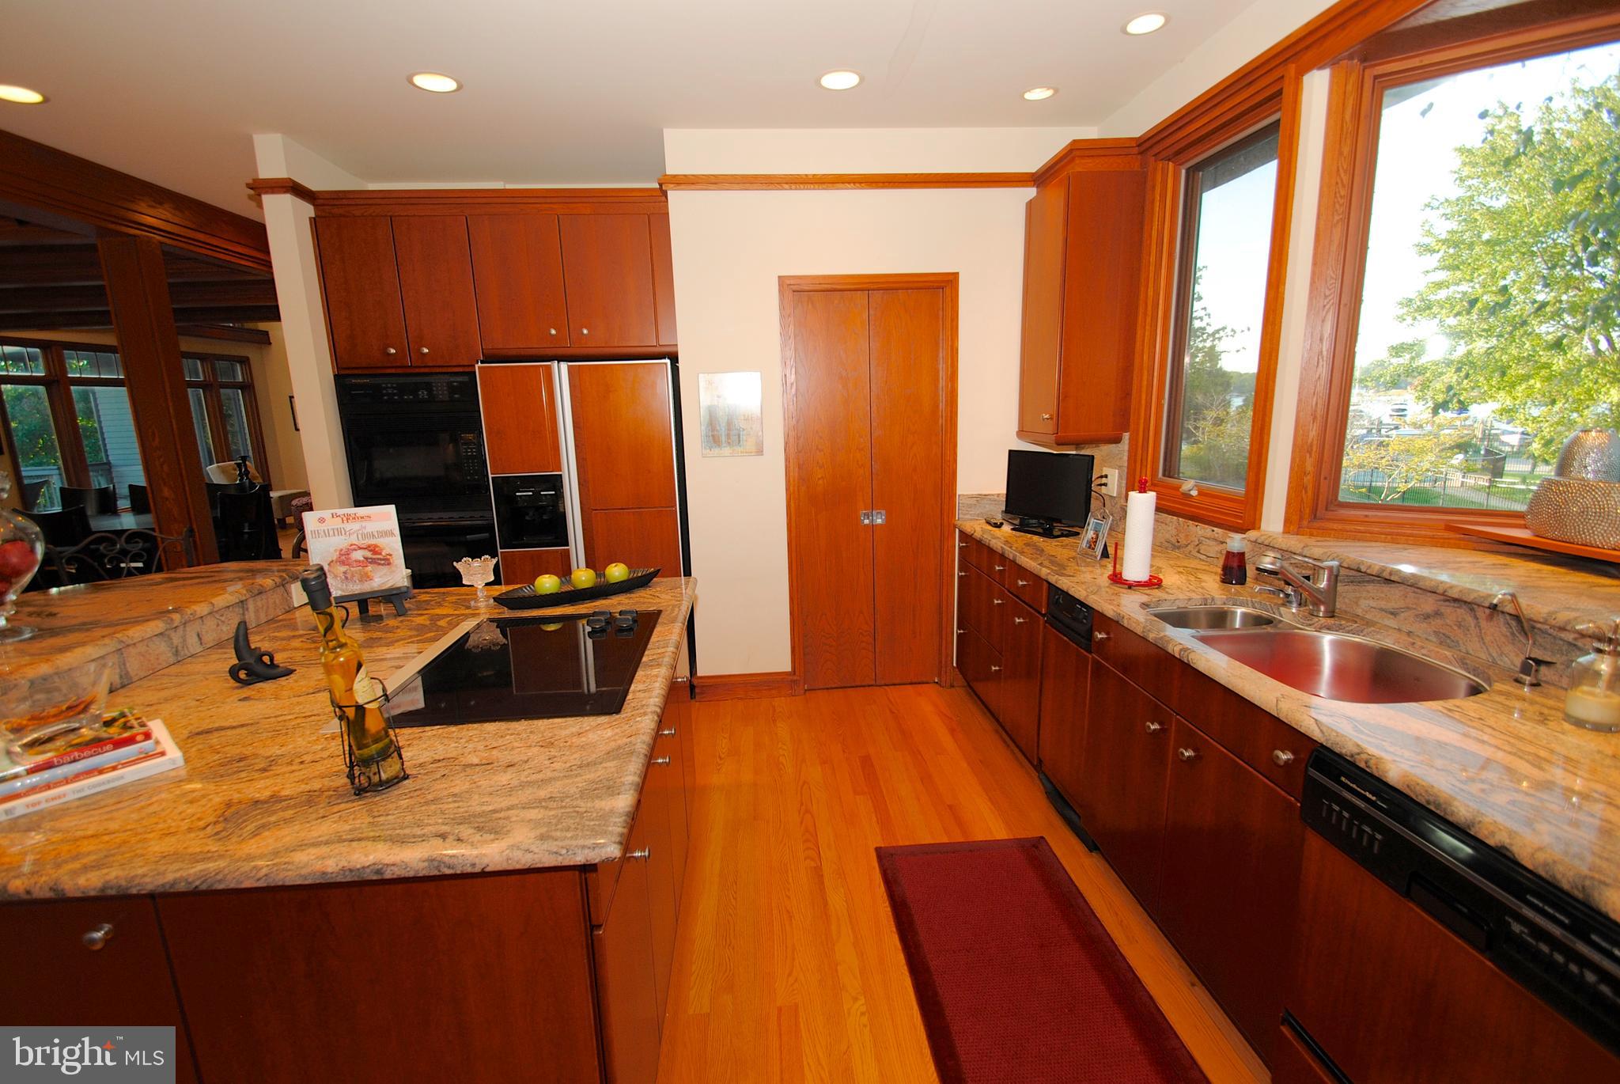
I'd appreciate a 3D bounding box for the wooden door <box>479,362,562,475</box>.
[{"bbox_3d":[-1.343,-0.602,3.192,0.365,0.463,0.050,-2,11,-4],"label":"wooden door"}]

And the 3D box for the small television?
[{"bbox_3d":[1.084,-0.228,3.094,0.180,0.370,0.480,-7,12,-26],"label":"small television"}]

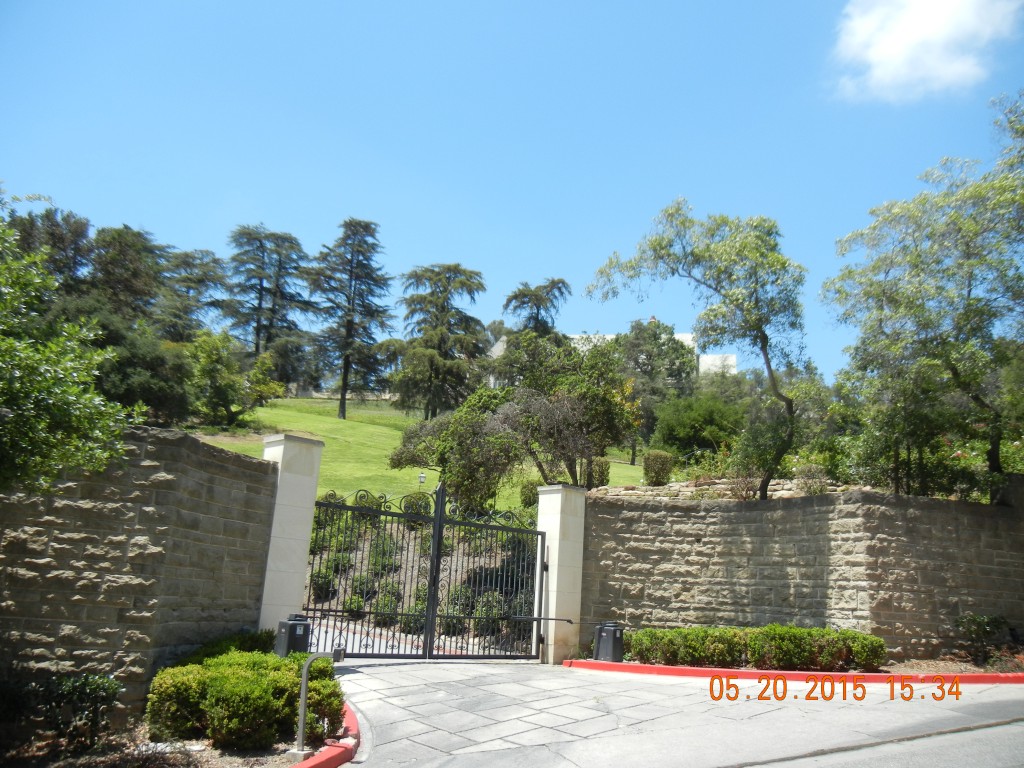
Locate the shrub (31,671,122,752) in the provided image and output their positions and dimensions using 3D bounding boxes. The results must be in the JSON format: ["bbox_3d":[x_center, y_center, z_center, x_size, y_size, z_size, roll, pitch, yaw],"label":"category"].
[{"bbox_3d":[-4.568,3.454,9.331,0.880,0.780,0.760,9,-15,-23],"label":"shrub"}]

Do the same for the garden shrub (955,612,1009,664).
[{"bbox_3d":[7.195,3.892,13.573,0.820,0.760,0.750,-4,-15,27],"label":"garden shrub"}]

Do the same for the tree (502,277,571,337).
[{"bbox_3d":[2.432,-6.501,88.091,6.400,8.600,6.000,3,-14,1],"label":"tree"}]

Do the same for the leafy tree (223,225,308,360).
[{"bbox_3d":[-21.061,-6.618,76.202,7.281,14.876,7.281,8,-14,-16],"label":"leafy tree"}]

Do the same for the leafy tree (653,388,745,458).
[{"bbox_3d":[9.660,2.046,45.971,4.700,3.700,4.200,1,-14,12],"label":"leafy tree"}]

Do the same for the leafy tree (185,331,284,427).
[{"bbox_3d":[-13.728,-0.297,43.917,4.719,4.814,4.719,8,-14,-17],"label":"leafy tree"}]

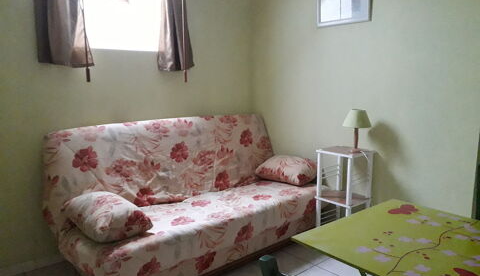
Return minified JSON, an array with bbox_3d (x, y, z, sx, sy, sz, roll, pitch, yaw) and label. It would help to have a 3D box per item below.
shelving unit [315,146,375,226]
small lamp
[{"bbox_3d":[0.814,0.489,2.943,0.287,0.779,0.325,-9,12,-40],"label":"shelving unit"},{"bbox_3d":[0.887,-0.052,2.841,0.217,0.320,0.217,-9,12,-40],"label":"small lamp"}]

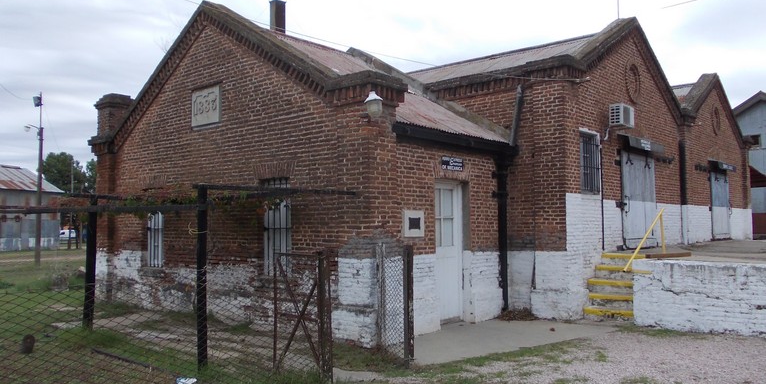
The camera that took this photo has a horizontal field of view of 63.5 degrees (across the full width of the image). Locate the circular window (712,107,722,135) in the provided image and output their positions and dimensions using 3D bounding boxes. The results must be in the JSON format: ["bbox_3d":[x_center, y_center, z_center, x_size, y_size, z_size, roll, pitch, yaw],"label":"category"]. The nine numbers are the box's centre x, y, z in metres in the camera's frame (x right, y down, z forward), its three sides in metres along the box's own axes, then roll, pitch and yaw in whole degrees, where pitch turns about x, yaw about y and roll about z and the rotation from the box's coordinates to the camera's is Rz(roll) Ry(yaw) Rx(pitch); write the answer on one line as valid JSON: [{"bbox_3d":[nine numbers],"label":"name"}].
[{"bbox_3d":[9.859,-2.087,18.395,0.150,0.870,0.870,-3,-4,42],"label":"circular window"}]

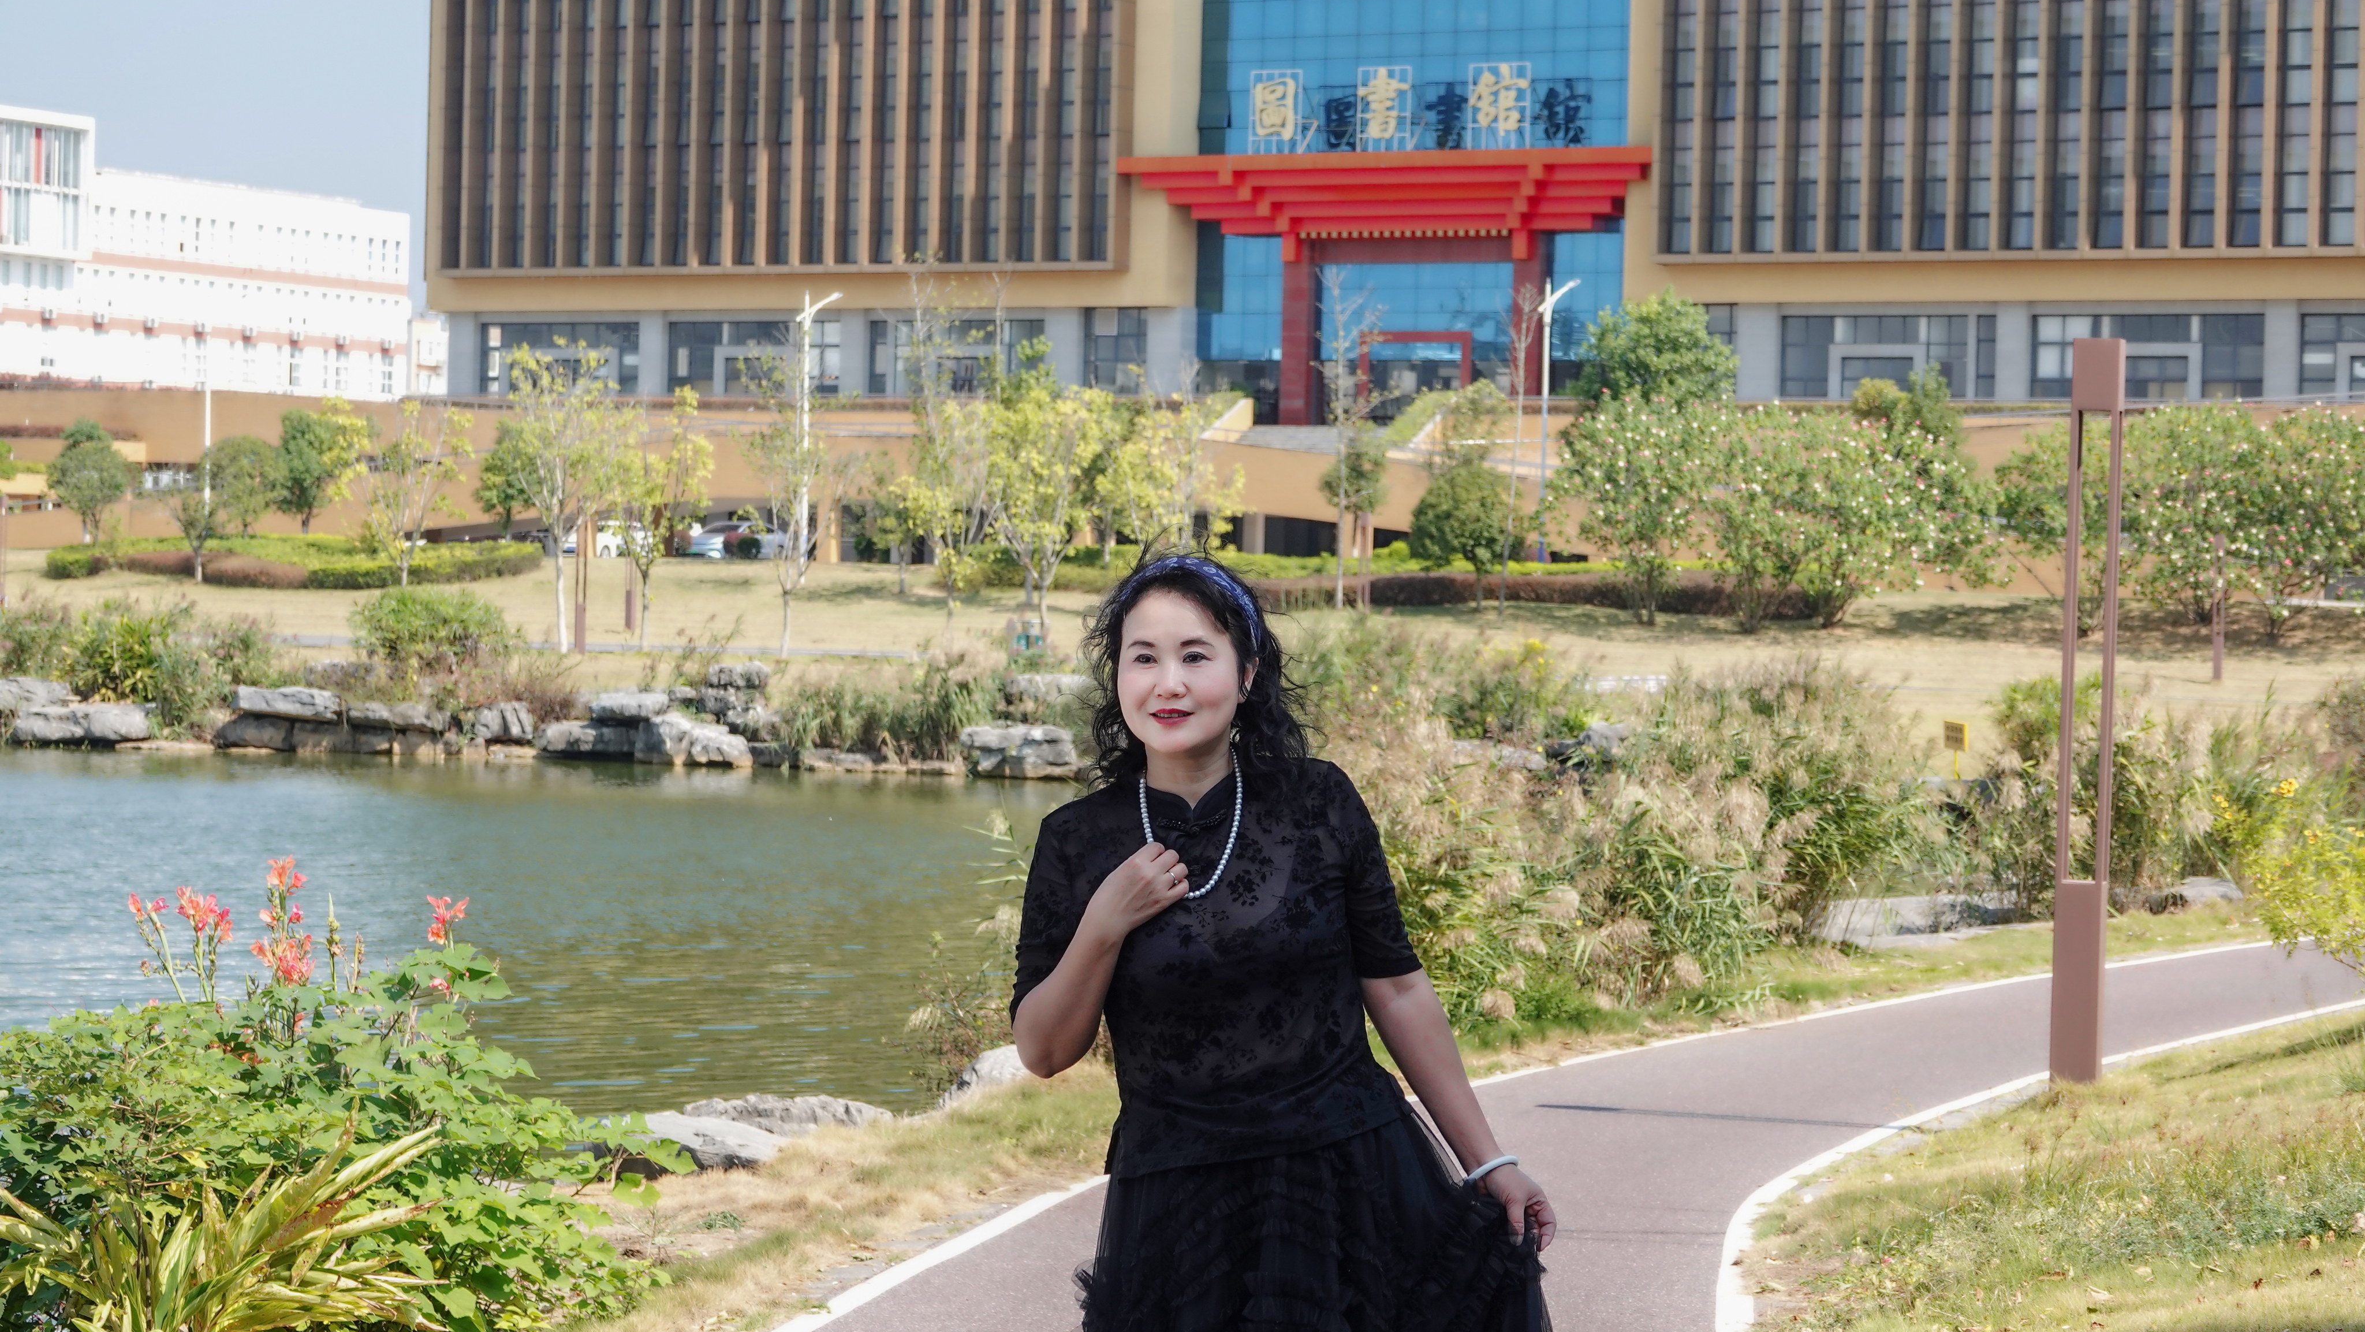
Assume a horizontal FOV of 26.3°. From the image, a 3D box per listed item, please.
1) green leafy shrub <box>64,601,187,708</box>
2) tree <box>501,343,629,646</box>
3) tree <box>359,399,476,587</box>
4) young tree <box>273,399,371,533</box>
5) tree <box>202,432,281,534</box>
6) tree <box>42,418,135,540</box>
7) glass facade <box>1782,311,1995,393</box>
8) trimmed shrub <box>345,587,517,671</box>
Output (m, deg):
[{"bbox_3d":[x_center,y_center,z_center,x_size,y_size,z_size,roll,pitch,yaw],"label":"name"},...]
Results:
[{"bbox_3d":[-12.630,-0.166,60.500,1.450,1.250,1.400,1,1,0],"label":"green leafy shrub"},{"bbox_3d":[-10.172,-2.807,83.500,2.150,5.140,2.040,1,1,-7],"label":"tree"},{"bbox_3d":[-16.181,-3.675,107.000,2.450,4.050,2.400,1,1,0],"label":"tree"},{"bbox_3d":[-21.448,-4.881,126.000,2.300,3.550,2.200,1,1,0],"label":"young tree"},{"bbox_3d":[-28.825,-5.380,155.000,2.322,3.398,2.322,1,1,0],"label":"tree"},{"bbox_3d":[-33.497,-5.522,155.000,2.718,4.134,2.718,1,1,0],"label":"tree"},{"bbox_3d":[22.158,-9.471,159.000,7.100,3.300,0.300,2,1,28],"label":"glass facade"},{"bbox_3d":[-11.377,-0.549,77.000,2.540,1.310,2.410,1,1,-8],"label":"trimmed shrub"}]

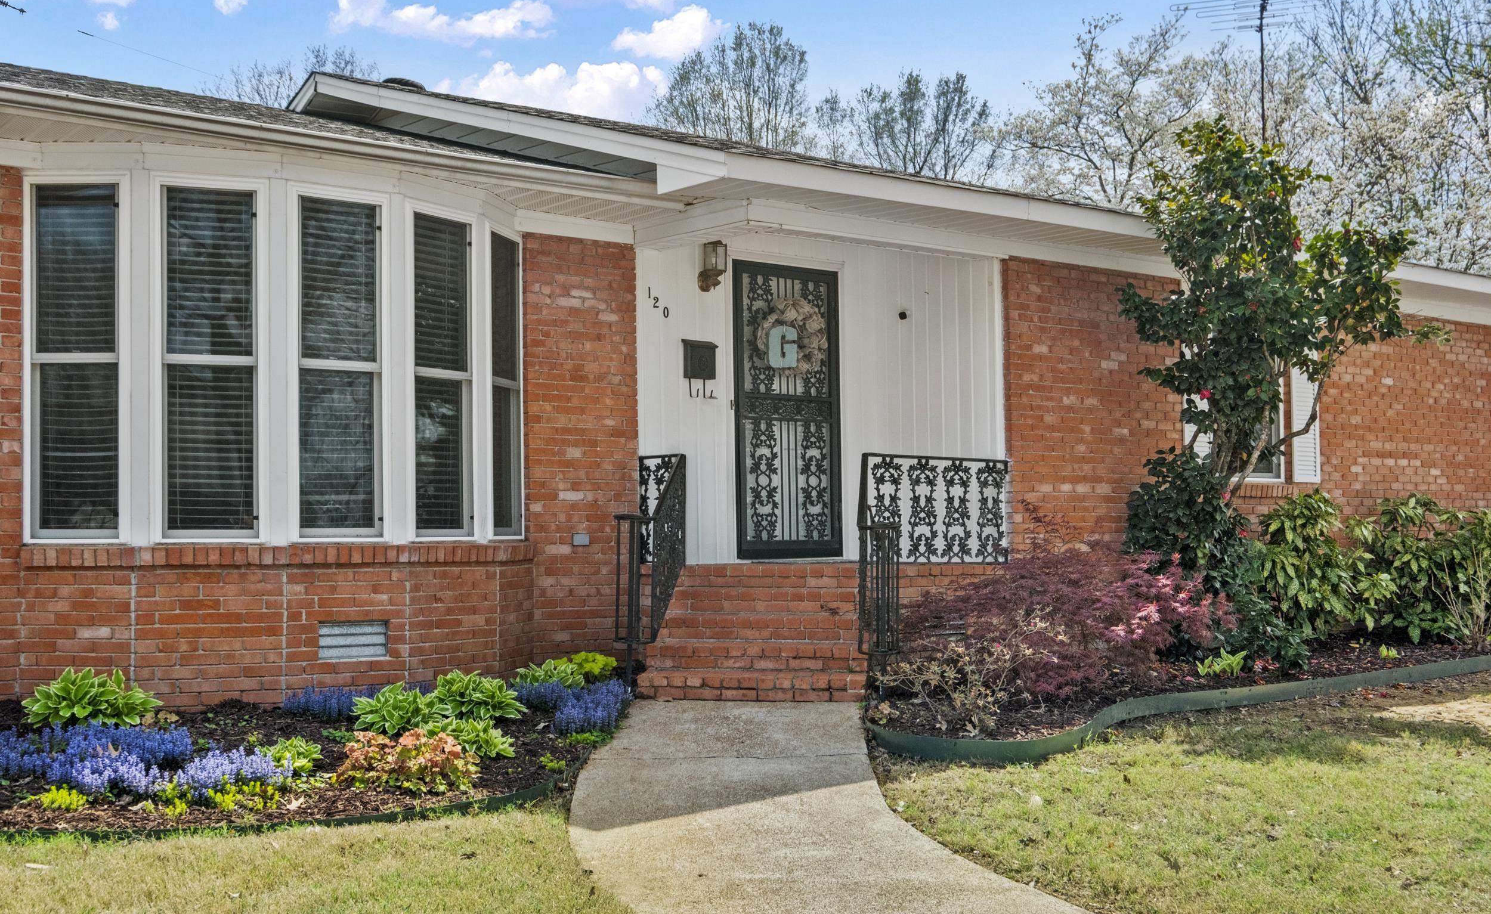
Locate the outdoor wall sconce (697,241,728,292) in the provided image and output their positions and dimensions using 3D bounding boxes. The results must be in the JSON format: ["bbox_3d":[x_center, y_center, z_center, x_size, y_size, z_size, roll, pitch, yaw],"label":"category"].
[{"bbox_3d":[-0.220,-1.264,9.840,0.150,0.340,0.210,1,-3,-34],"label":"outdoor wall sconce"}]

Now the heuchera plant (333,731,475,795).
[{"bbox_3d":[-1.390,1.217,6.100,0.550,0.220,0.460,0,-2,0],"label":"heuchera plant"}]

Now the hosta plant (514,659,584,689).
[{"bbox_3d":[-1.135,1.250,8.600,0.410,0.200,0.360,0,-2,0],"label":"hosta plant"}]

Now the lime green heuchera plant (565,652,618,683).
[{"bbox_3d":[-0.925,1.262,8.900,0.330,0.190,0.300,0,-2,0],"label":"lime green heuchera plant"}]

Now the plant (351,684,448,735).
[{"bbox_3d":[-1.591,1.156,6.870,0.450,0.240,0.420,0,-2,-13],"label":"plant"}]

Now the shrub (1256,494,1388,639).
[{"bbox_3d":[4.280,0.819,11.100,0.880,1.130,0.850,1,-3,-34],"label":"shrub"}]

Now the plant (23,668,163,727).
[{"bbox_3d":[-3.122,1.155,7.130,0.640,0.280,0.550,1,-2,-24],"label":"plant"}]

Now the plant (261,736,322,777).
[{"bbox_3d":[-1.831,1.206,6.000,0.260,0.160,0.250,0,-2,-17],"label":"plant"}]

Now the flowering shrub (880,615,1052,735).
[{"bbox_3d":[1.100,1.072,7.450,0.830,0.580,0.680,0,-2,0],"label":"flowering shrub"}]

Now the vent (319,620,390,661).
[{"bbox_3d":[-2.070,0.968,7.890,0.390,0.205,0.070,1,-3,-34],"label":"vent"}]

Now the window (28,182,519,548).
[{"bbox_3d":[-2.370,-0.475,8.060,2.780,1.850,0.580,1,-3,-34],"label":"window"}]

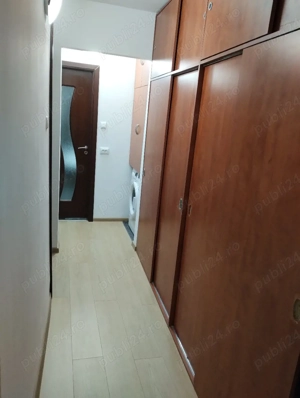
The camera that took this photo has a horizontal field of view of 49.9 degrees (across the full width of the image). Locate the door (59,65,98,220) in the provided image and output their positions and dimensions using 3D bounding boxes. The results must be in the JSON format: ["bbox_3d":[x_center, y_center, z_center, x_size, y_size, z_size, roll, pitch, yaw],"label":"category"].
[{"bbox_3d":[-1.135,-0.713,4.354,0.800,2.111,0.080,1,15,-14],"label":"door"}]

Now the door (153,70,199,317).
[{"bbox_3d":[0.203,-0.024,2.590,0.040,1.845,0.578,1,15,-14],"label":"door"}]

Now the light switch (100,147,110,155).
[{"bbox_3d":[-0.621,-0.665,4.454,0.120,0.094,0.020,1,15,-14],"label":"light switch"}]

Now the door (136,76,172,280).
[{"bbox_3d":[0.028,-0.192,3.165,0.040,1.854,0.699,1,15,-14],"label":"door"}]

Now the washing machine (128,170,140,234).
[{"bbox_3d":[0.053,0.059,4.314,0.520,0.850,0.600,1,15,-14],"label":"washing machine"}]

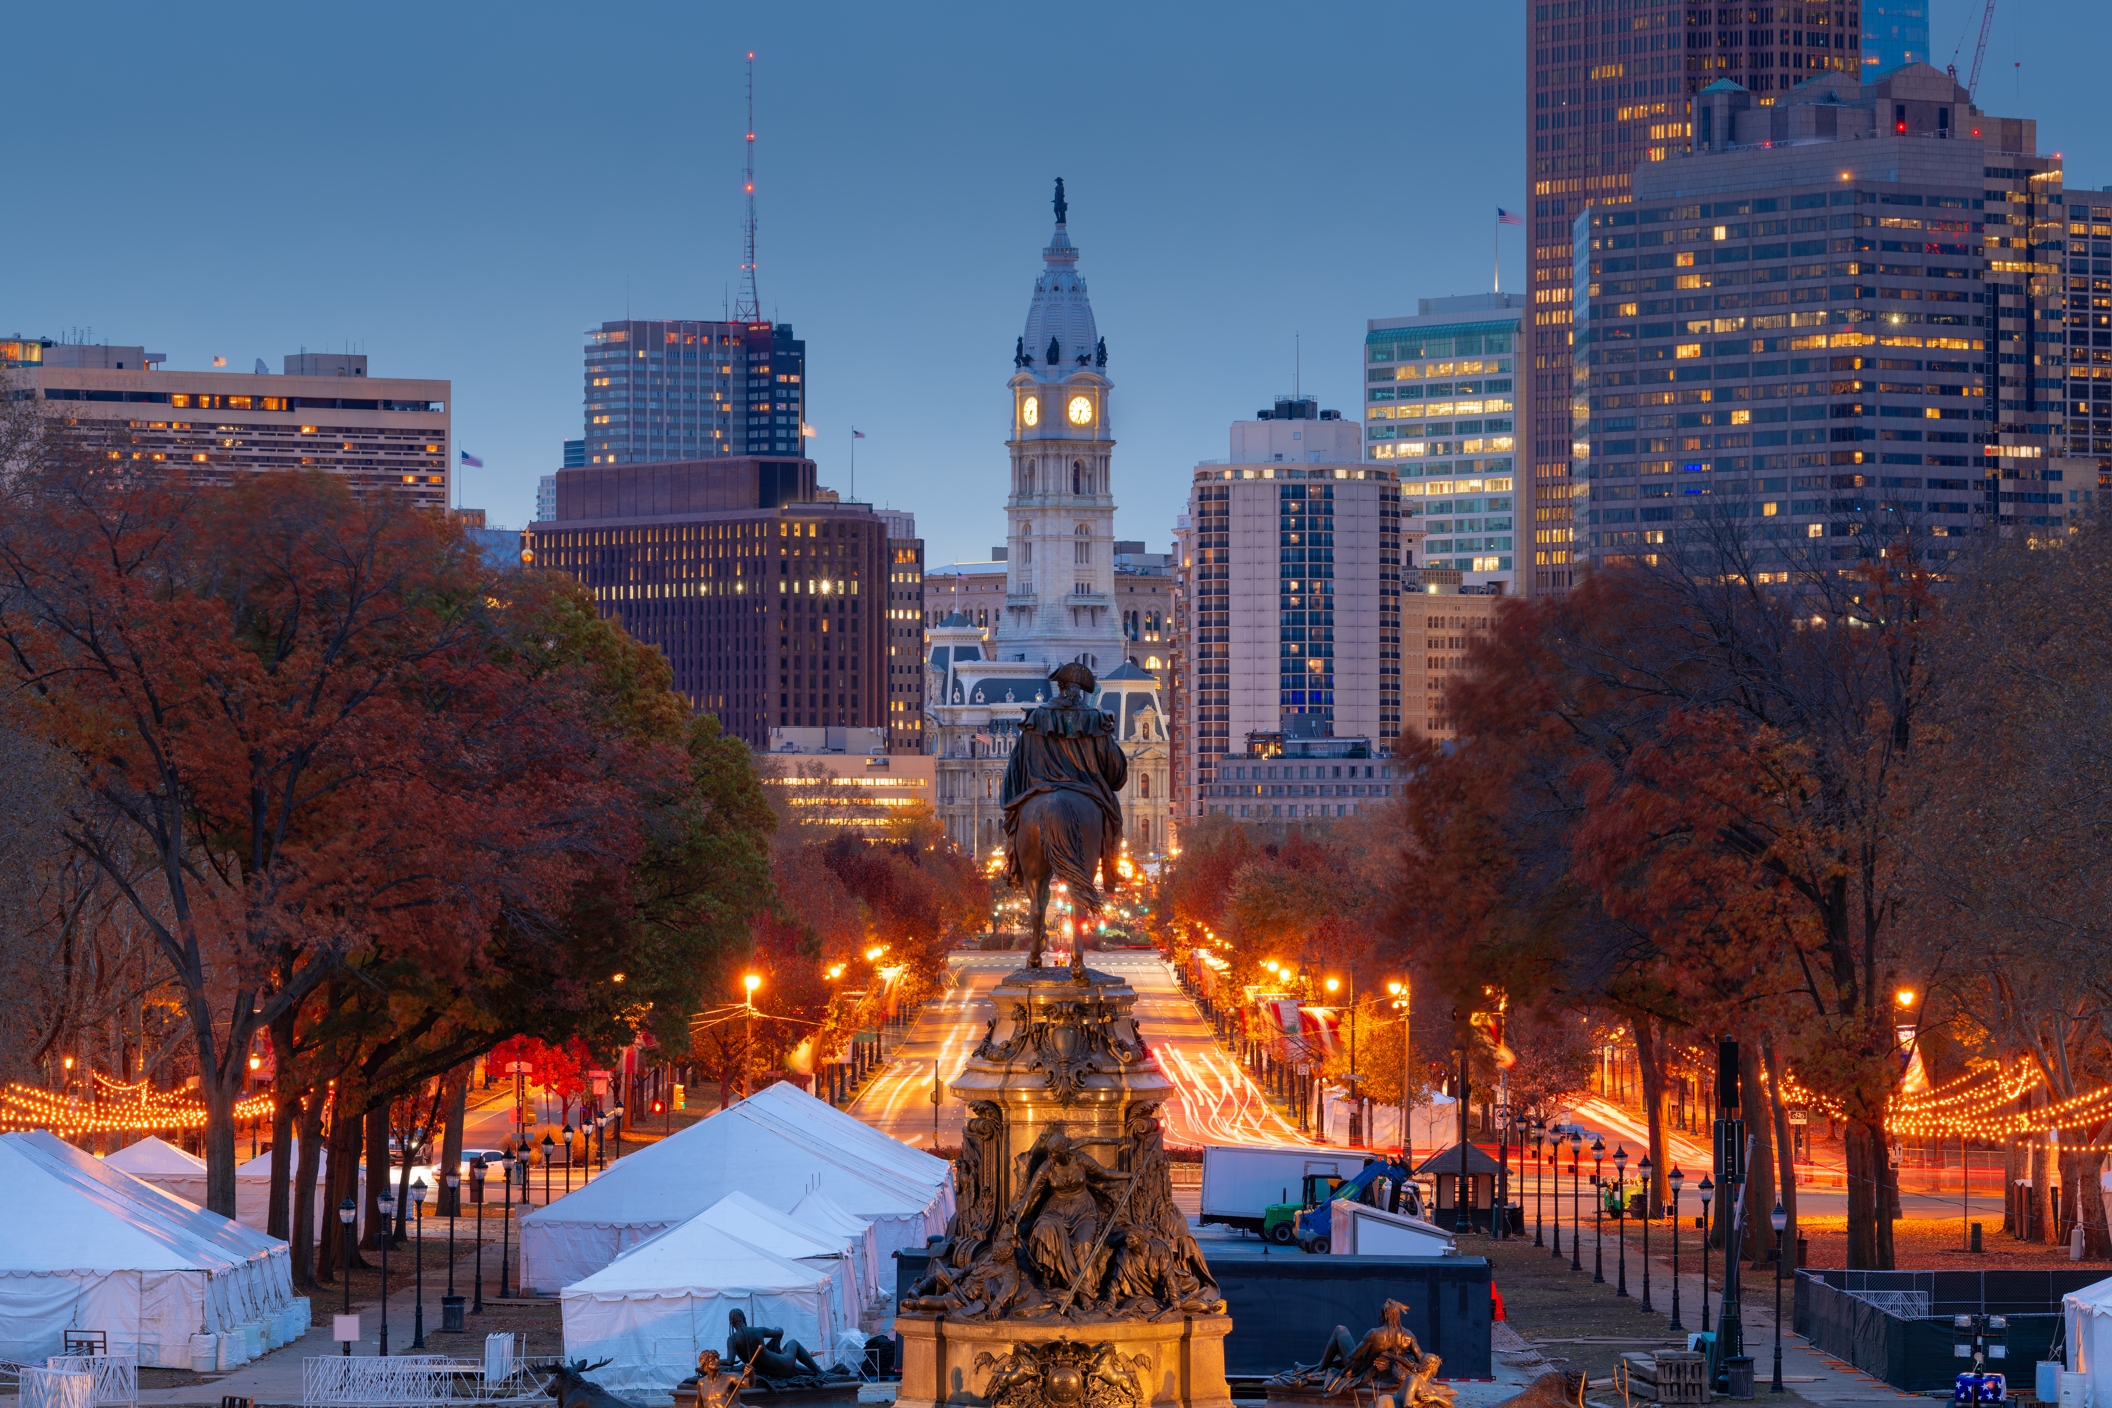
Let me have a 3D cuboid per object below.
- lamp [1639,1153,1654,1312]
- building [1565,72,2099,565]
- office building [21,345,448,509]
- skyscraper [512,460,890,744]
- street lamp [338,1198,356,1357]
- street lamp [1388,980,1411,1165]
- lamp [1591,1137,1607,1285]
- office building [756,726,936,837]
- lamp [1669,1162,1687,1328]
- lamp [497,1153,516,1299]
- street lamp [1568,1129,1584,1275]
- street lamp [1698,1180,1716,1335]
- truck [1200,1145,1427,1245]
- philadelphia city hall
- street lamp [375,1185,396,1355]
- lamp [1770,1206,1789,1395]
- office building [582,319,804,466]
[{"bbox_3d":[16.302,14.606,218.500,0.410,4.350,0.410,0,-1,0],"label":"lamp"},{"bbox_3d":[123.100,-36.100,1292.000,44.000,135.000,72.000,0,-1,-36],"label":"building"},{"bbox_3d":[-145.000,-14.400,1380.000,80.000,93.000,23.000,0,-1,-33],"label":"office building"},{"bbox_3d":[-72.000,-7.500,1630.000,31.000,83.000,102.000,0,-1,-33],"label":"skyscraper"},{"bbox_3d":[-16.983,14.039,190.000,0.390,4.570,0.390,0,-1,0],"label":"street lamp"},{"bbox_3d":[13.269,15.289,305.000,0.950,9.300,0.450,0,-1,0],"label":"street lamp"},{"bbox_3d":[17.113,15.965,249.500,0.400,4.570,0.400,0,-1,0],"label":"lamp"},{"bbox_3d":[-40.000,18.700,1437.000,38.000,29.500,30.000,0,-1,0],"label":"office building"},{"bbox_3d":[17.101,14.995,218.000,0.400,4.570,0.400,0,-1,0],"label":"lamp"},{"bbox_3d":[-16.003,15.131,231.000,0.410,4.350,0.410,0,-1,0],"label":"lamp"},{"bbox_3d":[16.302,15.569,248.000,0.410,4.350,0.410,0,-1,0],"label":"street lamp"},{"bbox_3d":[16.299,13.981,198.300,0.410,4.350,0.410,0,-1,0],"label":"street lamp"},{"bbox_3d":[9.444,18.136,291.500,8.000,3.300,2.400,0,-1,18],"label":"truck"},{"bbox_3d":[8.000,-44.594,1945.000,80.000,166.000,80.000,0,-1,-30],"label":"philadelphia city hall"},{"bbox_3d":[-15.999,13.662,188.900,0.410,4.350,0.410,0,-1,0],"label":"street lamp"},{"bbox_3d":[17.220,14.120,188.700,0.390,4.570,0.390,0,-1,0],"label":"lamp"},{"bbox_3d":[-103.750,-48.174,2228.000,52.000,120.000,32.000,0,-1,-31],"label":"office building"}]

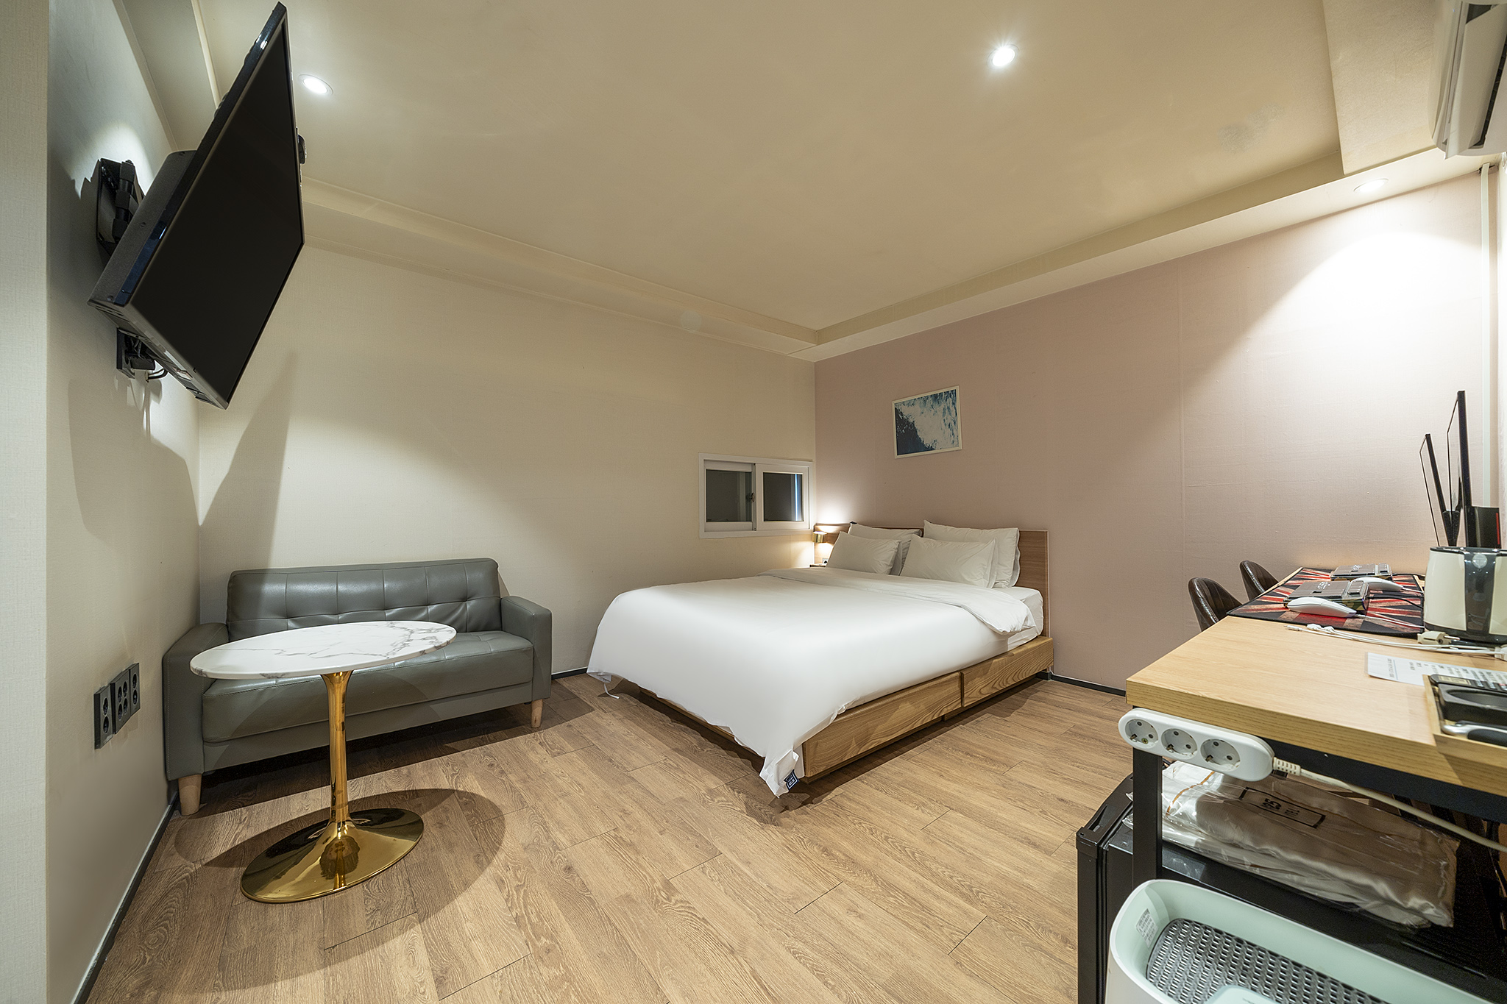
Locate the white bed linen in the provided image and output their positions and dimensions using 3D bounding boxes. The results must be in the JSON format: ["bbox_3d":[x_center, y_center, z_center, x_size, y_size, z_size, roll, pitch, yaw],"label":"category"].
[{"bbox_3d":[0.365,0.768,2.929,2.007,0.515,1.654,1,-1,-40],"label":"white bed linen"}]

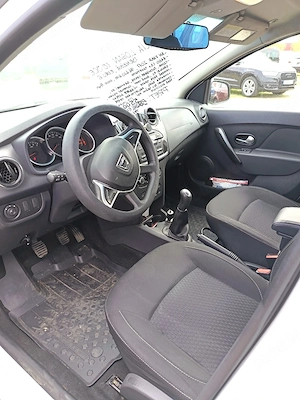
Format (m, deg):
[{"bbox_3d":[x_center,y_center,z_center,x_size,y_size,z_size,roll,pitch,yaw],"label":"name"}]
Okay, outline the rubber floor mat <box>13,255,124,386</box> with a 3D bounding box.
[{"bbox_3d":[-0.285,0.420,1.235,0.600,0.060,0.505,18,31,33],"label":"rubber floor mat"}]

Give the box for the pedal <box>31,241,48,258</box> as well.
[{"bbox_3d":[-0.506,0.226,1.264,0.030,0.068,0.060,-16,10,44],"label":"pedal"}]

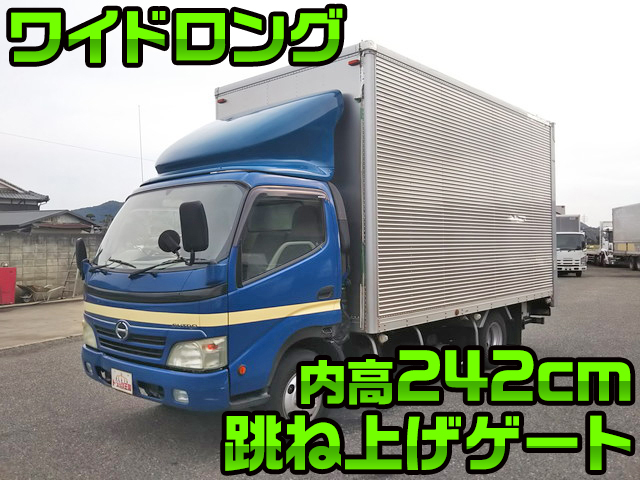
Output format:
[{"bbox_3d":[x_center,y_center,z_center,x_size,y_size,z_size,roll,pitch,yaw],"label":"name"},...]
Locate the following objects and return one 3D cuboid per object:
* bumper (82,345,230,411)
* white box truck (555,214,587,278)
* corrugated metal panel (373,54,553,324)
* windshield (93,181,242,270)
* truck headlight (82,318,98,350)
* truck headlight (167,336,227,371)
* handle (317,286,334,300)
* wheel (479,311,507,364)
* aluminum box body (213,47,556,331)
[{"bbox_3d":[-1.441,1.049,4.398,1.990,0.305,0.300,-1,-1,42],"label":"bumper"},{"bbox_3d":[12.578,0.326,29.174,1.780,3.080,5.100,-1,-1,14],"label":"white box truck"},{"bbox_3d":[1.931,-0.458,6.528,0.060,2.400,4.300,-1,-1,42],"label":"corrugated metal panel"},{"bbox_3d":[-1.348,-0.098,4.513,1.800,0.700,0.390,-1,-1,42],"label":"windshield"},{"bbox_3d":[-1.994,0.802,4.915,0.457,0.250,0.220,-1,-1,42],"label":"truck headlight"},{"bbox_3d":[-0.875,0.791,3.899,0.457,0.250,0.220,-1,-1,42],"label":"truck headlight"},{"bbox_3d":[0.041,0.439,4.571,0.050,0.105,0.205,-1,-1,42],"label":"handle"},{"bbox_3d":[2.143,1.275,7.140,0.220,0.730,0.730,-1,-1,43],"label":"wheel"},{"bbox_3d":[1.149,-0.453,7.375,2.199,2.620,4.535,-1,-1,43],"label":"aluminum box body"}]

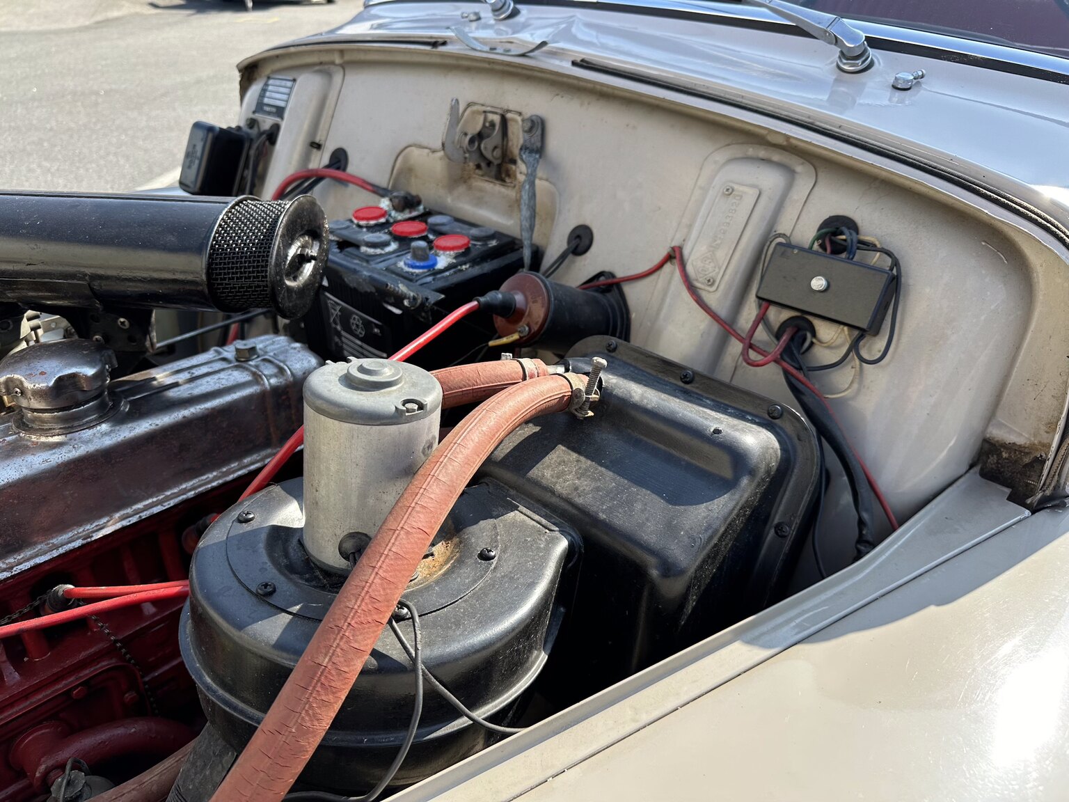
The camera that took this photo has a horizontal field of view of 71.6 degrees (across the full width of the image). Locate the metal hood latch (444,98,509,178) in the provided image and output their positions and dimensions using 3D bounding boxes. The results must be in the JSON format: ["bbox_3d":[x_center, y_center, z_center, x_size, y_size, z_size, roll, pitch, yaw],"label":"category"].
[{"bbox_3d":[-0.063,-0.289,0.815,0.080,0.085,0.040,25,33,32],"label":"metal hood latch"}]

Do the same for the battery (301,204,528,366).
[{"bbox_3d":[-0.135,-0.106,0.847,0.210,0.200,0.170,25,39,32],"label":"battery"}]

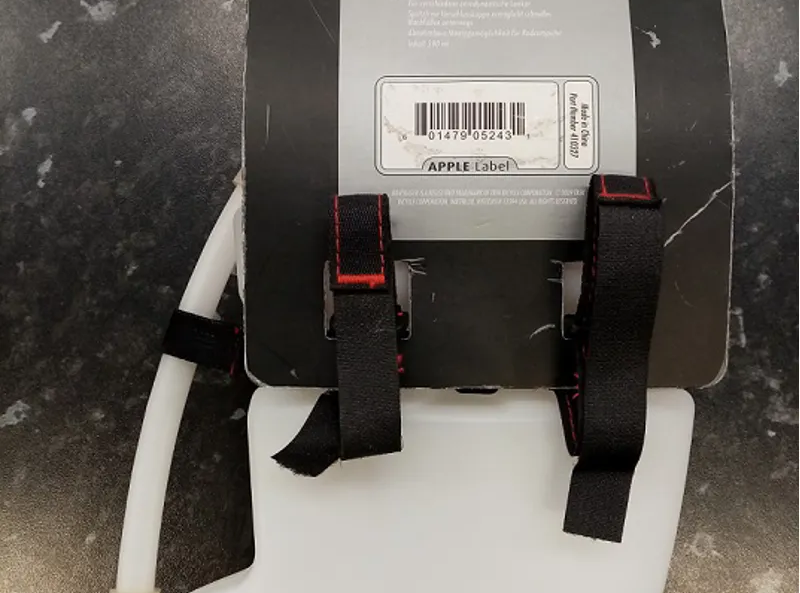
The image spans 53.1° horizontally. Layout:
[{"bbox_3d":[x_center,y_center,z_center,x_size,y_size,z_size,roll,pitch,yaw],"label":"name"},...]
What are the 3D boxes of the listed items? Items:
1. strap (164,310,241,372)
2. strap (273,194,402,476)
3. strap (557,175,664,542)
[{"bbox_3d":[-0.065,0.015,0.265,0.026,0.018,0.016,15,90,0],"label":"strap"},{"bbox_3d":[-0.018,0.013,0.231,0.038,0.038,0.081,0,90,0],"label":"strap"},{"bbox_3d":[0.058,0.019,0.226,0.021,0.044,0.104,0,90,0],"label":"strap"}]

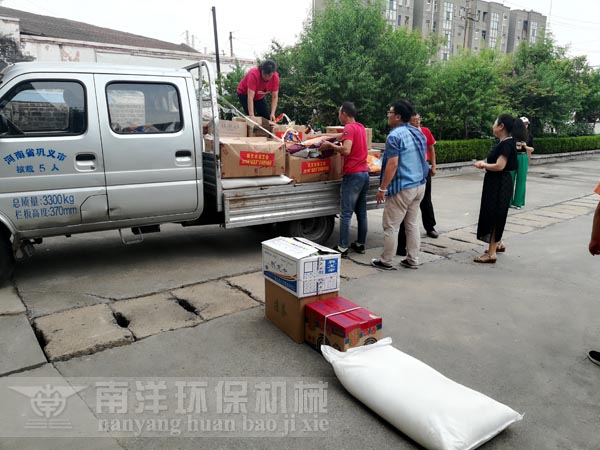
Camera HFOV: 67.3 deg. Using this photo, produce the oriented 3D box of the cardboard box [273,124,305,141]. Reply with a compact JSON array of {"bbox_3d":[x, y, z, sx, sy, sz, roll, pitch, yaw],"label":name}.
[{"bbox_3d":[-0.222,-1.174,6.056,0.520,0.320,0.400,-8,14,-33],"label":"cardboard box"}]

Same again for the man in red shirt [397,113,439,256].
[{"bbox_3d":[1.450,-0.547,5.518,0.570,1.670,0.400,-7,14,-30],"label":"man in red shirt"}]

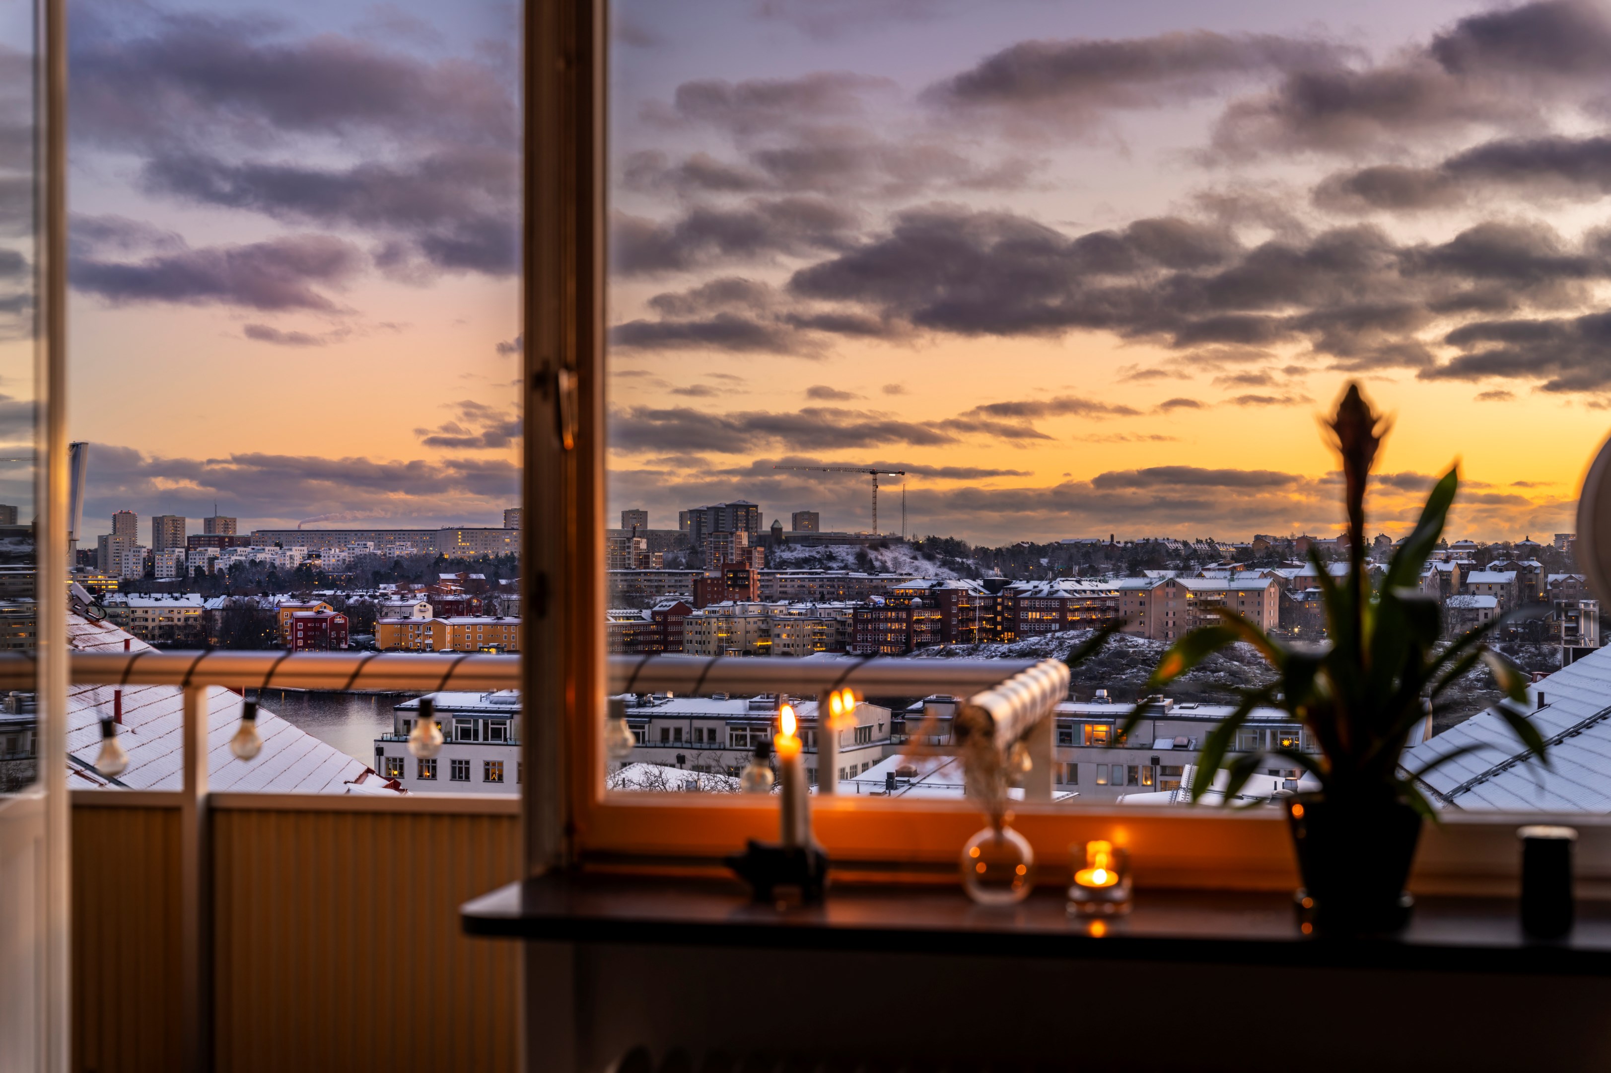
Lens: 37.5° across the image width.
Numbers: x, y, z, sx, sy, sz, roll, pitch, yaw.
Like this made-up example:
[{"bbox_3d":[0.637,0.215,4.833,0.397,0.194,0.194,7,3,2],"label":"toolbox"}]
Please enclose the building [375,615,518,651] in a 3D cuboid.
[{"bbox_3d":[-112.804,30.771,748.000,46.000,12.000,12.500,0,0,8],"label":"building"}]

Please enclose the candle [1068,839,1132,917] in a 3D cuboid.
[{"bbox_3d":[0.287,0.333,2.310,0.058,0.073,0.058,0,0,10],"label":"candle"}]

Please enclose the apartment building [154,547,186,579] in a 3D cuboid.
[{"bbox_3d":[-473.303,19.956,1765.000,17.000,24.500,15.000,0,0,15],"label":"apartment building"}]

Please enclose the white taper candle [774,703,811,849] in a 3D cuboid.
[{"bbox_3d":[-0.014,0.241,2.380,0.023,0.143,0.023,-2,0,10],"label":"white taper candle"}]

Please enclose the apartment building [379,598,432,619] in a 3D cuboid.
[{"bbox_3d":[-139.092,26.713,825.000,16.000,11.000,10.000,0,0,22],"label":"apartment building"}]

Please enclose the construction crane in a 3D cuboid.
[{"bbox_3d":[19.943,-19.936,1391.000,86.000,46.000,3.000,0,0,-23],"label":"construction crane"}]

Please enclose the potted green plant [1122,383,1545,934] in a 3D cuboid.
[{"bbox_3d":[0.497,0.115,2.220,0.390,0.515,0.370,0,0,10],"label":"potted green plant"}]

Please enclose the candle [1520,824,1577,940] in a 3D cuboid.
[{"bbox_3d":[0.686,0.319,2.190,0.050,0.104,0.050,0,0,10],"label":"candle"}]

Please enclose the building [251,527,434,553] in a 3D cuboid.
[{"bbox_3d":[-363.931,4.963,1870.000,149.000,22.000,13.000,0,0,3],"label":"building"}]

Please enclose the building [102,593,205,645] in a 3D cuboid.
[{"bbox_3d":[-228.083,28.990,830.000,37.000,17.500,12.500,0,0,0],"label":"building"}]

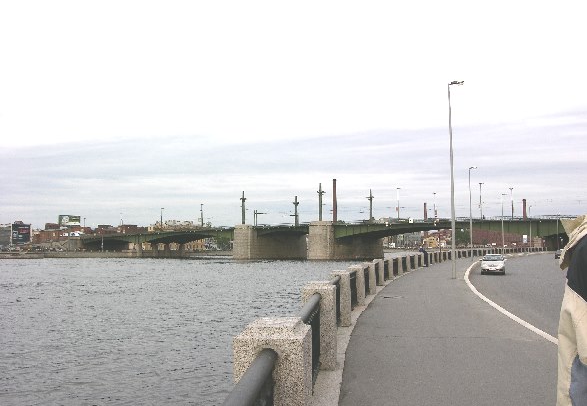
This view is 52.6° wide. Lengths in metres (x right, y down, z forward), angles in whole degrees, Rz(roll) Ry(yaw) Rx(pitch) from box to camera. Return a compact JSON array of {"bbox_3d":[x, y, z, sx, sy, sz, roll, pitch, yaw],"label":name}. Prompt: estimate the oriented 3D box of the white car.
[{"bbox_3d":[14.542,4.423,43.071,1.740,1.460,4.200,-2,-5,21],"label":"white car"}]

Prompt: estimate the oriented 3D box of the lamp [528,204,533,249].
[{"bbox_3d":[51.361,5.599,127.901,1.000,10.000,0.350,-3,-5,30],"label":"lamp"}]

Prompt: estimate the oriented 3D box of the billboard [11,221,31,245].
[{"bbox_3d":[-121.514,14.067,265.000,8.300,10.000,0.500,2,-5,-30],"label":"billboard"}]

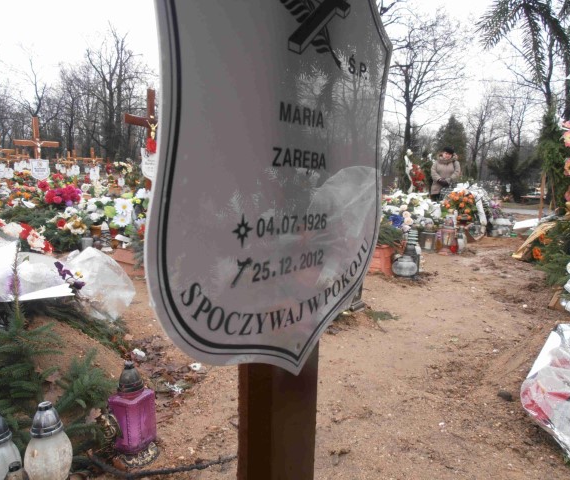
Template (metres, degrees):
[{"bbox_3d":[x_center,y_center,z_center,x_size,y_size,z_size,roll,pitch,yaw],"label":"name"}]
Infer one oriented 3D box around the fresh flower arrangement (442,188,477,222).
[{"bbox_3d":[1.848,-0.365,4.700,0.380,0.360,0.320,4,9,20],"label":"fresh flower arrangement"}]

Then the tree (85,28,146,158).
[{"bbox_3d":[-12.224,-10.421,32.000,4.700,10.200,4.500,-3,9,-21],"label":"tree"}]

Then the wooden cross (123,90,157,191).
[{"bbox_3d":[-1.324,-0.947,4.400,0.600,1.170,0.100,-4,11,-42],"label":"wooden cross"}]

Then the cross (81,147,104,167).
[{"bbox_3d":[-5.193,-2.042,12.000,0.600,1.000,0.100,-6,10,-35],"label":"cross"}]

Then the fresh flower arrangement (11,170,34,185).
[{"bbox_3d":[-4.733,-1.127,8.000,0.420,0.270,0.360,-4,10,-30],"label":"fresh flower arrangement"}]

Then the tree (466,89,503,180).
[{"bbox_3d":[13.421,-6.998,30.000,2.800,6.400,2.800,0,8,0],"label":"tree"}]

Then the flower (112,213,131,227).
[{"bbox_3d":[-1.179,-0.148,3.200,0.135,0.105,0.060,-3,9,-21],"label":"flower"}]

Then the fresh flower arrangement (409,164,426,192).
[{"bbox_3d":[2.688,-1.248,9.000,0.350,0.570,0.300,1,8,10],"label":"fresh flower arrangement"}]

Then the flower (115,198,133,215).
[{"bbox_3d":[-1.165,-0.242,3.200,0.135,0.115,0.060,-3,9,-21],"label":"flower"}]

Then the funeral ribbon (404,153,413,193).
[{"bbox_3d":[2.227,-1.217,8.000,0.170,0.720,0.100,2,9,12],"label":"funeral ribbon"}]

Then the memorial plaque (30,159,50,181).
[{"bbox_3d":[-3.541,-1.017,6.400,0.280,0.310,0.025,-4,10,-29],"label":"memorial plaque"}]

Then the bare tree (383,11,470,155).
[{"bbox_3d":[7.353,-8.029,25.000,5.800,9.800,5.800,0,8,0],"label":"bare tree"}]

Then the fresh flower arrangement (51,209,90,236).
[{"bbox_3d":[-1.523,-0.124,3.150,0.280,0.200,0.250,-4,9,-27],"label":"fresh flower arrangement"}]

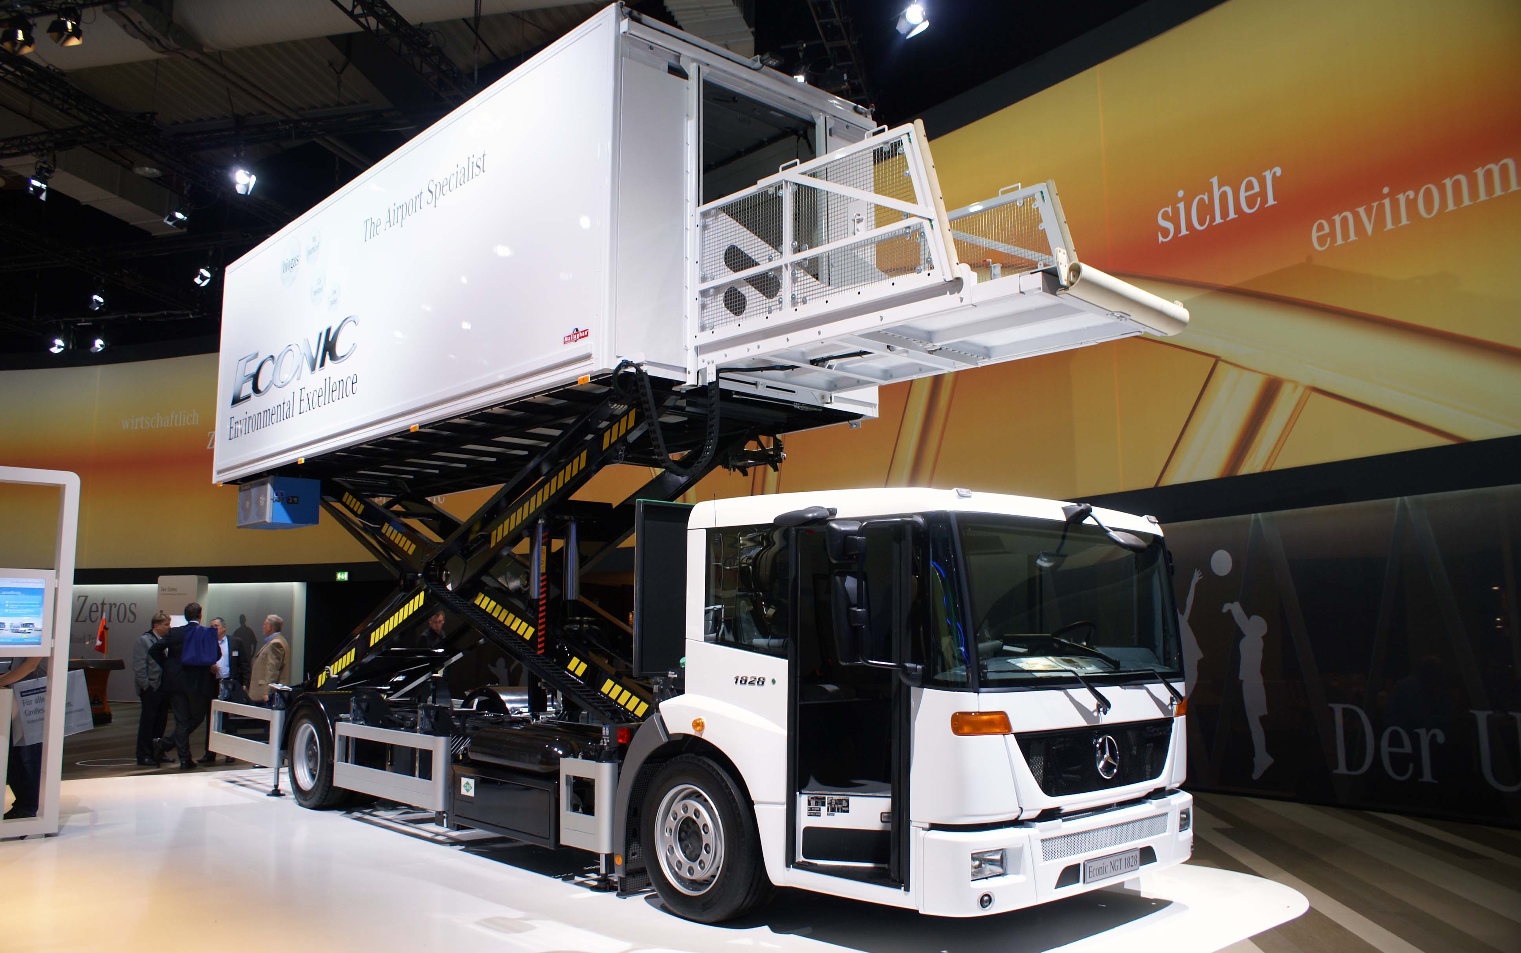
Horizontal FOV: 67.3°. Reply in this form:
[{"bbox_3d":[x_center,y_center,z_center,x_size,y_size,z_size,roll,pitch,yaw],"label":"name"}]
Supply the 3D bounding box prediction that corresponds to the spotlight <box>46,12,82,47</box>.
[{"bbox_3d":[-8.118,-5.234,13.315,0.420,0.420,0.420,4,-38,-32],"label":"spotlight"}]

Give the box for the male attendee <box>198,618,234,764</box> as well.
[{"bbox_3d":[-6.394,2.554,13.711,0.550,1.710,0.380,-2,-7,12],"label":"male attendee"}]

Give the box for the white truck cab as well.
[{"bbox_3d":[1.016,1.301,6.756,2.578,2.355,2.334,6,-10,-42],"label":"white truck cab"}]

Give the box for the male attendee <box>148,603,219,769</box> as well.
[{"bbox_3d":[-6.684,2.433,13.341,0.720,1.860,0.500,0,-7,2],"label":"male attendee"}]

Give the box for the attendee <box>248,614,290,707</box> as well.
[{"bbox_3d":[-5.678,2.484,13.299,0.400,1.740,0.520,4,-8,-30],"label":"attendee"}]

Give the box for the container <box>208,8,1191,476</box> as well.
[{"bbox_3d":[-1.794,-1.543,10.181,2.538,2.487,10.150,6,-10,-42],"label":"container"}]

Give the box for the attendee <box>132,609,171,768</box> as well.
[{"bbox_3d":[-7.138,2.508,13.515,0.400,1.760,0.520,0,-7,2],"label":"attendee"}]

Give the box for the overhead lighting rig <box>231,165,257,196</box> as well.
[{"bbox_3d":[-8.102,-4.654,17.900,0.430,0.430,0.430,7,24,-44],"label":"overhead lighting rig"}]

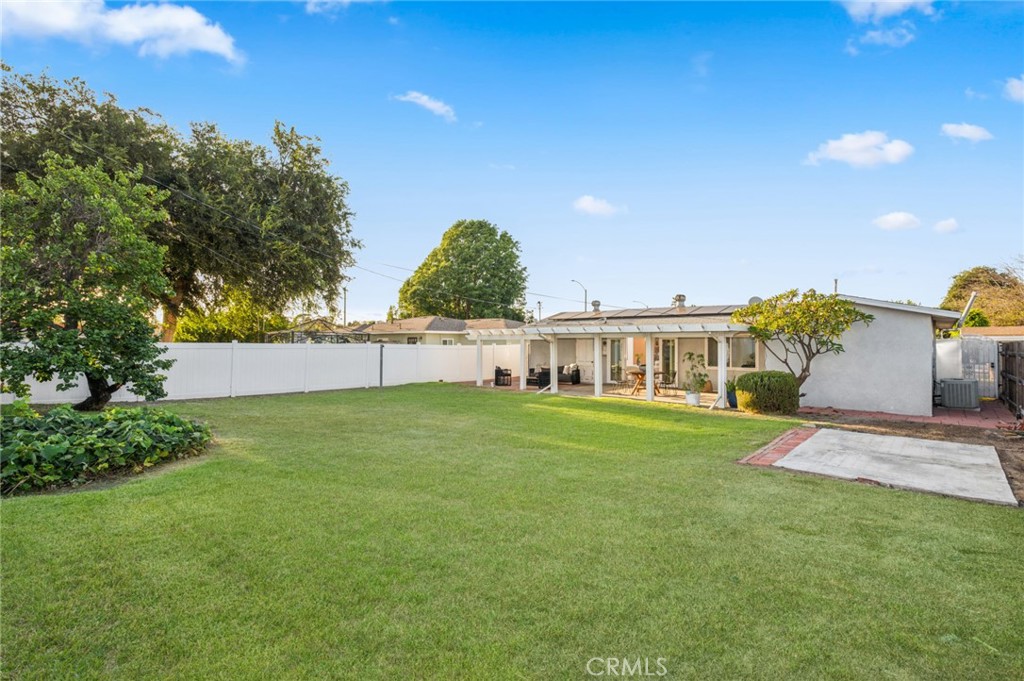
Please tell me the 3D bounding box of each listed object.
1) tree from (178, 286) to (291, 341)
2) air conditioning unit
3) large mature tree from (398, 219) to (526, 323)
[{"bbox_3d":[-14.750,-0.400,24.000,5.200,4.900,4.500,1,-1,-32],"label":"tree"},{"bbox_3d":[13.150,1.585,13.330,0.780,0.800,0.760,0,-1,44],"label":"air conditioning unit"},{"bbox_3d":[-4.800,-4.840,45.000,12.800,14.200,12.300,0,-1,-6],"label":"large mature tree"}]

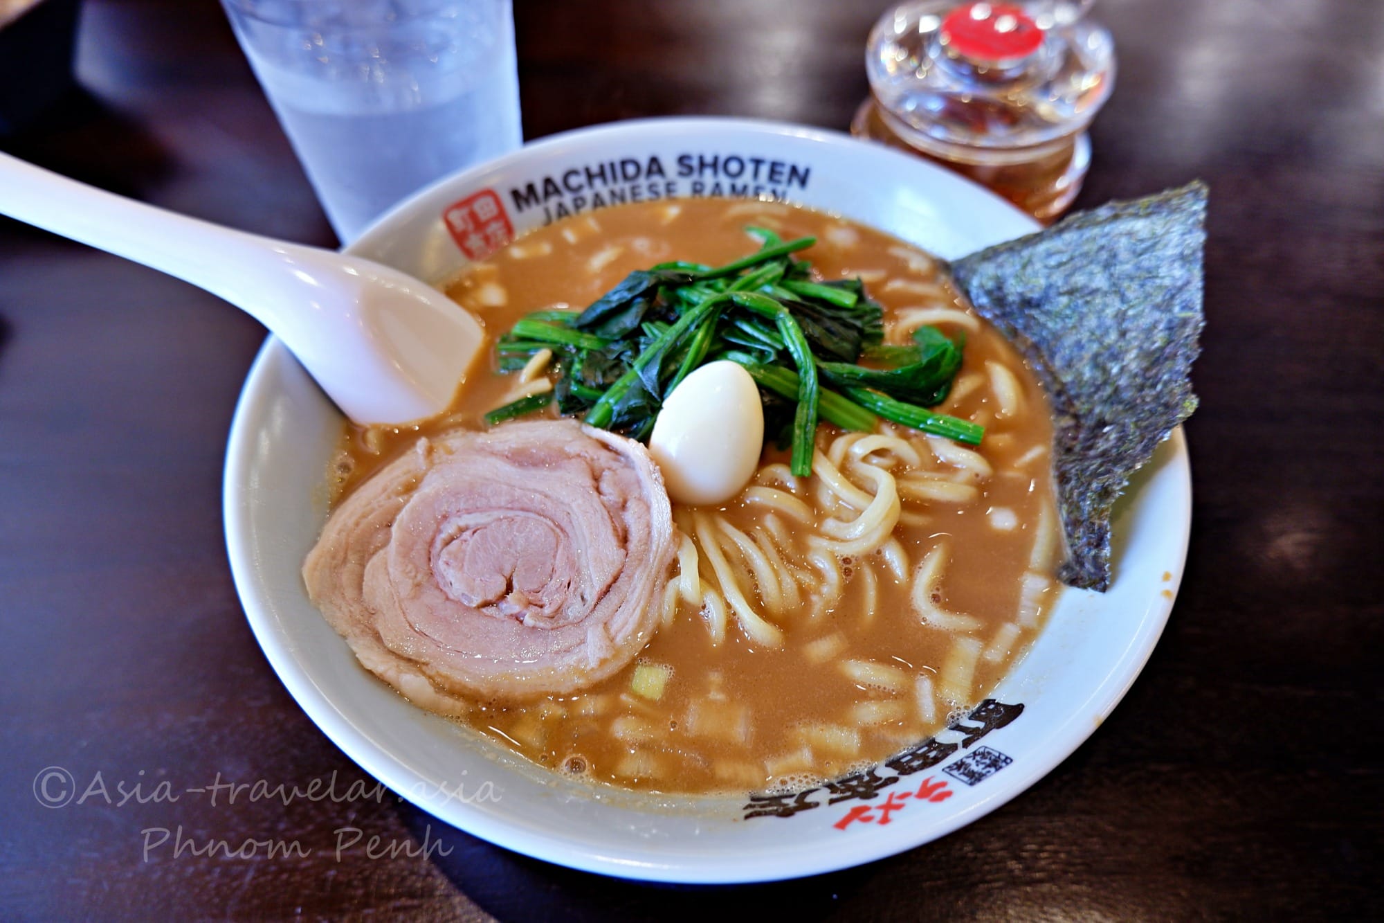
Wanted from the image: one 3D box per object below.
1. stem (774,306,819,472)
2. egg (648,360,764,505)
[{"bbox_3d":[0.024,-0.016,0.202,0.009,0.008,0.039,-4,75,-1],"label":"stem"},{"bbox_3d":[0.004,-0.006,0.200,0.025,0.025,0.034,17,84,0],"label":"egg"}]

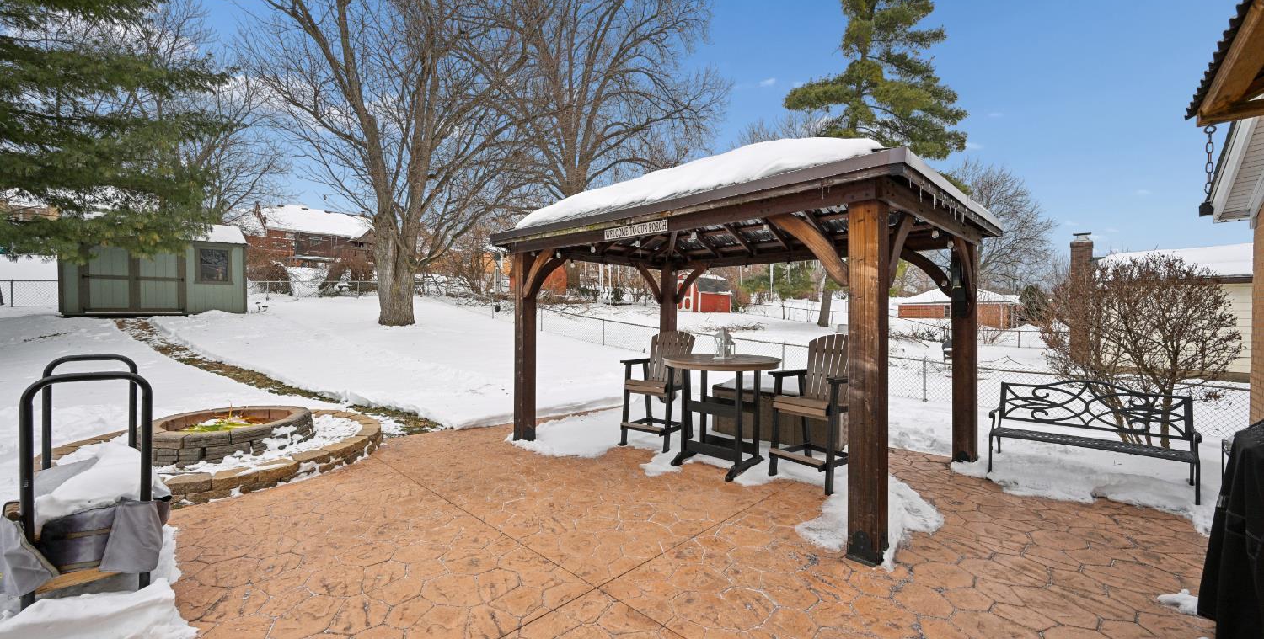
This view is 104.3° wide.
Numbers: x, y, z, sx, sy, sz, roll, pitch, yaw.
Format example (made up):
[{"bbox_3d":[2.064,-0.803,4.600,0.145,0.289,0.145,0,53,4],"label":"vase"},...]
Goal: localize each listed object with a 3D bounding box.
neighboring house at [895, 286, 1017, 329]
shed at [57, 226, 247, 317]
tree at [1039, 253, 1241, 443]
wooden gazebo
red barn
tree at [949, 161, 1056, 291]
[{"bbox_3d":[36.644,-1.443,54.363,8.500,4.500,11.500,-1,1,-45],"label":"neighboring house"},{"bbox_3d":[-13.800,-1.529,14.295,2.600,2.800,3.750,1,1,42],"label":"shed"},{"bbox_3d":[5.620,0.348,5.500,1.650,2.150,1.700,-1,1,-45],"label":"tree"},{"bbox_3d":[0.996,-0.157,5.155,3.050,3.080,4.270,-1,1,-45],"label":"wooden gazebo"},{"bbox_3d":[4.085,-1.570,29.441,3.200,2.400,2.550,-1,1,-45],"label":"red barn"},{"bbox_3d":[42.866,-9.592,60.000,15.000,20.000,15.000,-1,1,-45],"label":"tree"}]

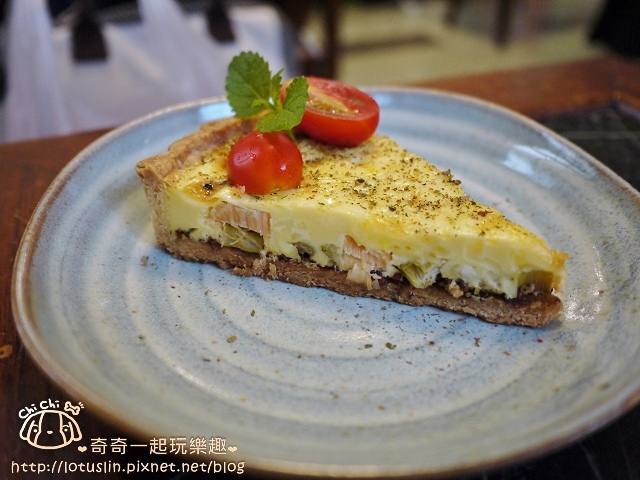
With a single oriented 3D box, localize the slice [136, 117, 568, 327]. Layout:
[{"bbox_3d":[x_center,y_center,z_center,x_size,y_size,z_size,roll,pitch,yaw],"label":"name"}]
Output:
[{"bbox_3d":[0.015,-0.011,0.170,0.124,0.030,0.098,27,43,33],"label":"slice"}]

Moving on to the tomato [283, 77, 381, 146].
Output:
[{"bbox_3d":[0.003,-0.042,0.181,0.038,0.016,0.026,32,50,33],"label":"tomato"}]

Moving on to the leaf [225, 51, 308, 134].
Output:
[{"bbox_3d":[-0.018,-0.049,0.173,0.027,0.025,0.018,0,35,0],"label":"leaf"}]

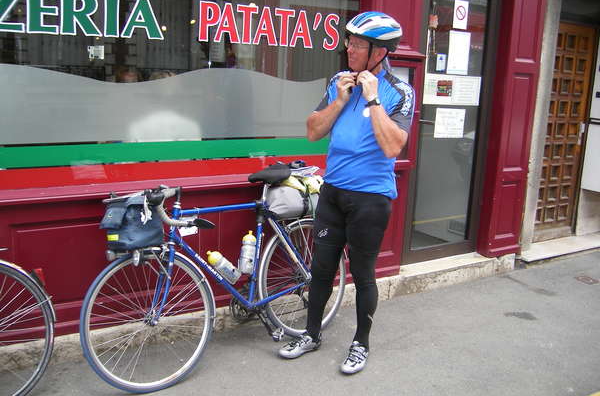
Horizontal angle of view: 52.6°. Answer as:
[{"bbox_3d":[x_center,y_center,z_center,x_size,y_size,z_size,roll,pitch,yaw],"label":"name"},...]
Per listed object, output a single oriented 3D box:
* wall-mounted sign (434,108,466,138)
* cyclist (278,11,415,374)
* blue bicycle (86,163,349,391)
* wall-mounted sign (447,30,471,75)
[{"bbox_3d":[1.096,-0.541,4.411,0.300,0.211,0.008,-5,14,-34],"label":"wall-mounted sign"},{"bbox_3d":[0.240,-0.018,3.083,0.570,1.780,0.460,9,14,30],"label":"cyclist"},{"bbox_3d":[-0.344,0.367,3.165,1.660,1.000,0.460,-8,7,-41],"label":"blue bicycle"},{"bbox_3d":[1.135,-1.031,4.325,0.212,0.297,0.008,-5,14,-34],"label":"wall-mounted sign"}]

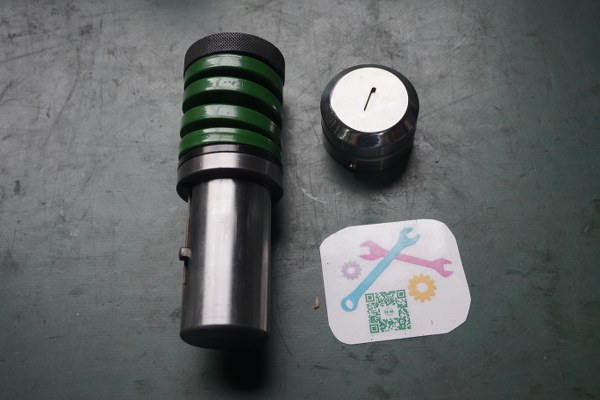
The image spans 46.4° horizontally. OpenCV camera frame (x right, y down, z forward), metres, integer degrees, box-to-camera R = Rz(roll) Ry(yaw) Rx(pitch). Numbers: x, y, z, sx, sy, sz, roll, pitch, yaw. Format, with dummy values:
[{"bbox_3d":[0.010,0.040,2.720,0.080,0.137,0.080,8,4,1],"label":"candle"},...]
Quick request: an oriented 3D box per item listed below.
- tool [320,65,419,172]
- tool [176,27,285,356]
[{"bbox_3d":[0.037,-0.044,0.372,0.051,0.034,0.051,-2,64,4],"label":"tool"},{"bbox_3d":[-0.034,-0.006,0.348,0.054,0.054,0.151,-2,64,3],"label":"tool"}]

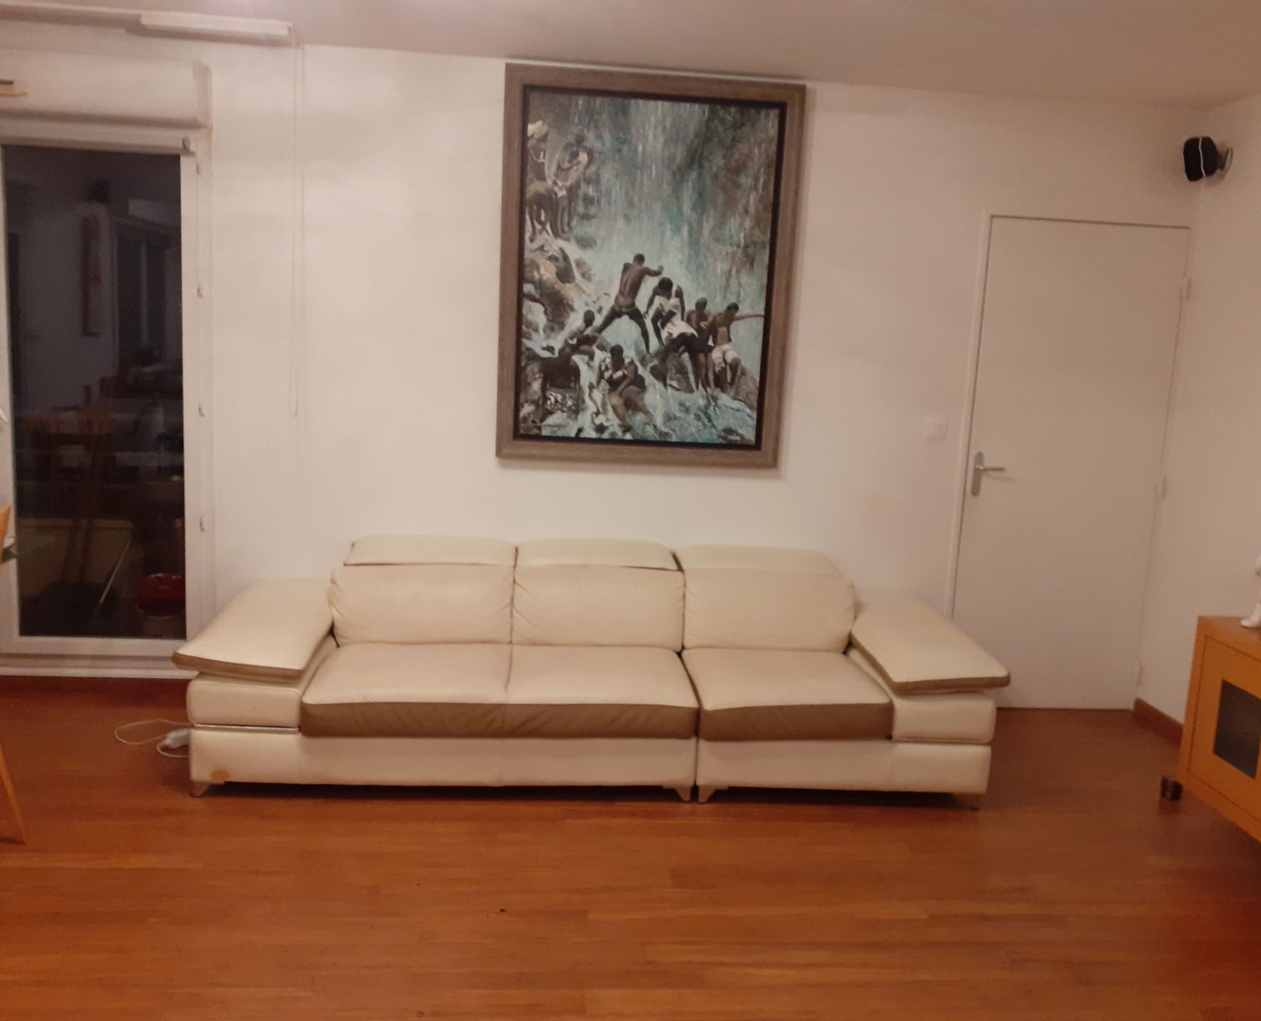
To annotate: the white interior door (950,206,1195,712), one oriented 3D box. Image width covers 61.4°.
[{"bbox_3d":[1.814,-0.153,4.456,0.840,2.050,0.045,2,8,-5],"label":"white interior door"}]

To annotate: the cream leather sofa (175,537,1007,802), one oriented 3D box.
[{"bbox_3d":[-0.115,0.517,3.833,2.680,0.730,0.980,2,8,-5],"label":"cream leather sofa"}]

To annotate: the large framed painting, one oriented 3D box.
[{"bbox_3d":[0.070,-0.924,4.137,1.140,1.475,0.050,2,10,-5],"label":"large framed painting"}]

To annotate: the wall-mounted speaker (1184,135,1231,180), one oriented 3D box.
[{"bbox_3d":[2.235,-1.367,4.113,0.150,0.148,0.100,-14,14,-19],"label":"wall-mounted speaker"}]

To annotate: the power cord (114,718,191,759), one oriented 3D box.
[{"bbox_3d":[-1.666,0.790,3.805,0.350,0.050,0.370,2,8,-5],"label":"power cord"}]

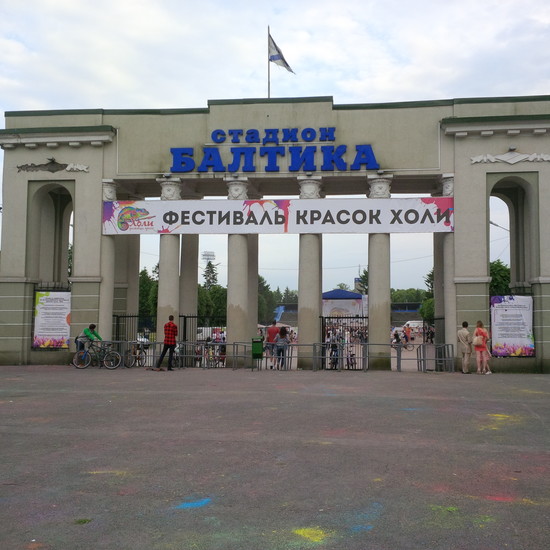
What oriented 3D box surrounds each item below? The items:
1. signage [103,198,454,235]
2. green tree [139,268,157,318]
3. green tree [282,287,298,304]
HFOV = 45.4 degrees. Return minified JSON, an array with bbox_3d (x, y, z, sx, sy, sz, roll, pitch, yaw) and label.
[{"bbox_3d":[-0.058,-2.021,22.733,12.221,1.189,0.060,0,-4,7],"label":"signage"},{"bbox_3d":[-9.708,2.436,50.000,3.400,5.848,3.400,0,-4,7],"label":"green tree"},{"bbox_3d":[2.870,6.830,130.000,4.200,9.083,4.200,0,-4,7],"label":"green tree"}]

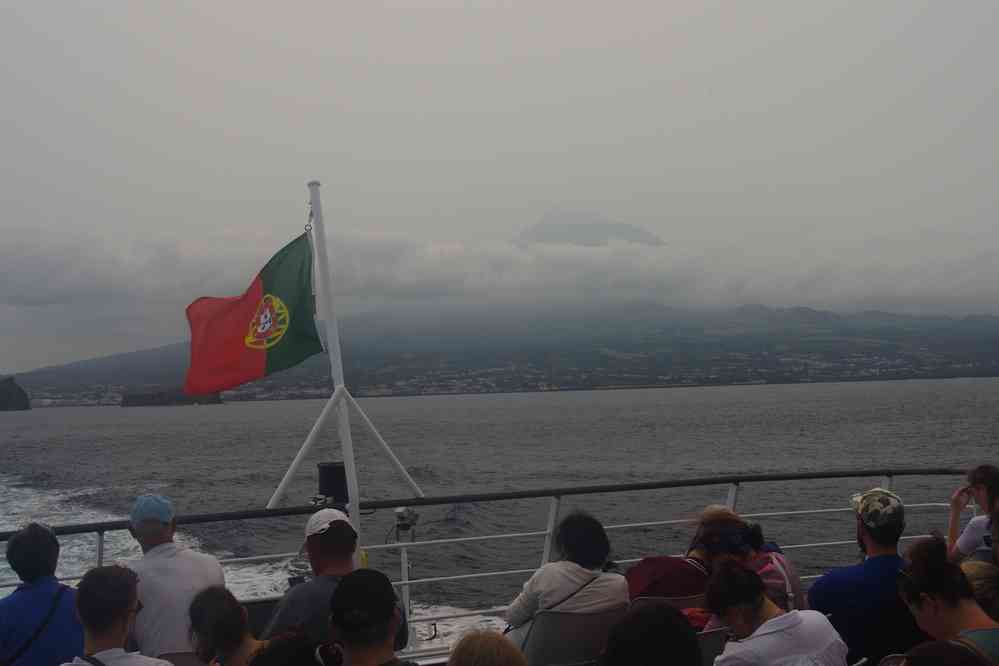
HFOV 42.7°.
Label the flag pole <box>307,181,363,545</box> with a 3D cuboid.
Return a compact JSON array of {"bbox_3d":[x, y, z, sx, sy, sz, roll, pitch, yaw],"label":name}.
[{"bbox_3d":[-1.005,0.412,8.118,0.075,3.036,0.075,-1,-20,-23],"label":"flag pole"}]

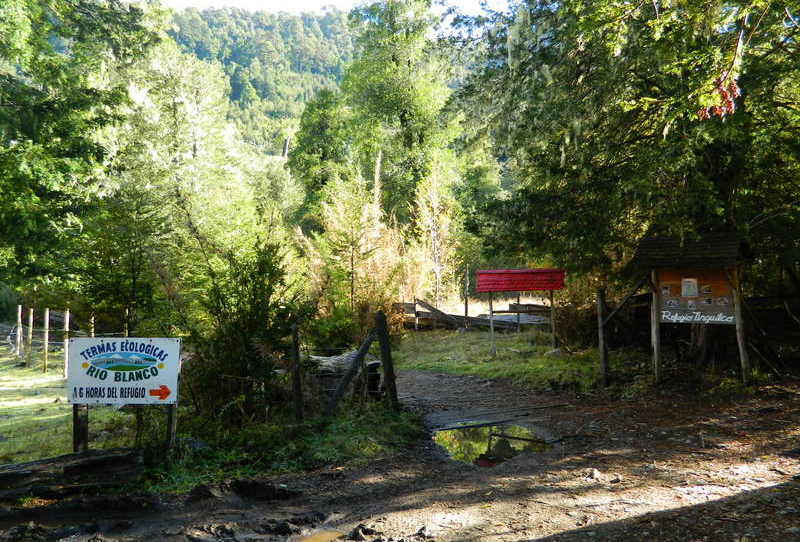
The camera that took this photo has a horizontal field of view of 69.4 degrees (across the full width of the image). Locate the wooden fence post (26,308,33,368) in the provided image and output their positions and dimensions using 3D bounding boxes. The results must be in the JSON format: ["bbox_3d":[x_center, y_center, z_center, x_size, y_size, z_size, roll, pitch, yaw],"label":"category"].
[{"bbox_3d":[-8.473,1.528,13.241,0.090,1.357,0.090,0,-3,0],"label":"wooden fence post"}]

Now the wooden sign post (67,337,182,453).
[{"bbox_3d":[-2.968,1.343,6.237,1.220,1.233,0.140,-1,-3,2],"label":"wooden sign post"}]

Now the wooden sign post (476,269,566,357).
[{"bbox_3d":[3.287,1.093,15.569,2.400,2.299,0.750,0,-4,-12],"label":"wooden sign post"}]

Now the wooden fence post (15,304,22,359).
[{"bbox_3d":[-9.396,1.495,14.241,0.090,1.362,0.090,0,-3,0],"label":"wooden fence post"}]

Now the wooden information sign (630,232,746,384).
[{"bbox_3d":[4.760,0.606,9.600,1.650,2.450,0.950,-1,-3,21],"label":"wooden information sign"}]

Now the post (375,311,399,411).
[{"bbox_3d":[-0.200,1.401,9.046,0.170,1.545,0.170,-8,-3,0],"label":"post"}]

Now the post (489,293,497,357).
[{"bbox_3d":[2.399,1.391,15.051,0.130,1.715,0.130,-3,-3,0],"label":"post"}]

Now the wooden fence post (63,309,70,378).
[{"bbox_3d":[-6.837,1.489,11.842,0.090,1.396,0.090,0,-3,0],"label":"wooden fence post"}]

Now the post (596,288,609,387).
[{"bbox_3d":[3.879,1.277,11.056,0.150,1.885,0.150,-1,-3,0],"label":"post"}]

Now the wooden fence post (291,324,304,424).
[{"bbox_3d":[-1.480,1.469,8.342,0.115,1.391,0.115,-4,-3,0],"label":"wooden fence post"}]

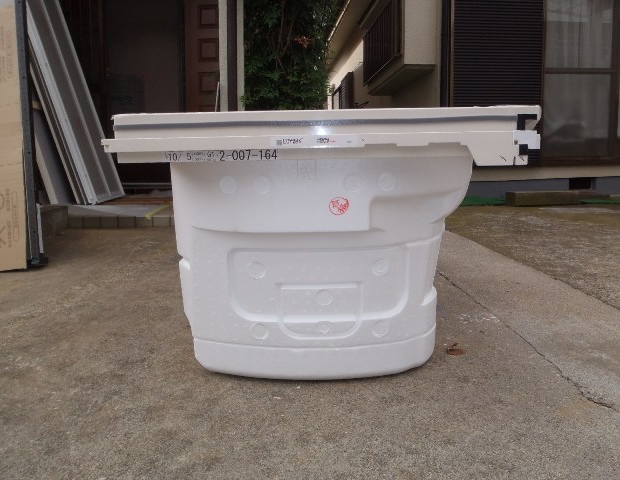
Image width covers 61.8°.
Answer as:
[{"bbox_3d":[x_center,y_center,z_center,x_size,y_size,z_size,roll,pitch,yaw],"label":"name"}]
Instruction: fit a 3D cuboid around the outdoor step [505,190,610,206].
[{"bbox_3d":[2.517,-0.421,5.253,1.000,0.138,0.200,-1,6,-7],"label":"outdoor step"}]

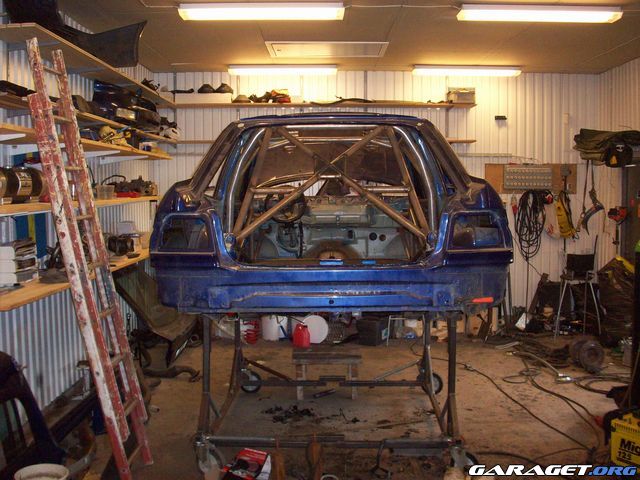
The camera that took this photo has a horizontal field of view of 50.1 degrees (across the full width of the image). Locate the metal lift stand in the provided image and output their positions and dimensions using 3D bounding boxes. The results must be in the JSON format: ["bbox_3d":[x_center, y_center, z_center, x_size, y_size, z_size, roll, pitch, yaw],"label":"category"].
[{"bbox_3d":[0.071,0.906,5.175,1.680,1.120,1.740,0,5,1],"label":"metal lift stand"}]

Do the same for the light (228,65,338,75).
[{"bbox_3d":[-0.422,-1.951,7.888,1.240,0.090,0.190,0,5,1],"label":"light"}]

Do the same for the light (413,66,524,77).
[{"bbox_3d":[1.683,-1.938,7.869,1.240,0.090,0.190,0,5,1],"label":"light"}]

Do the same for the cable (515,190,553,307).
[{"bbox_3d":[2.584,0.102,8.304,0.430,1.410,0.150,0,5,1],"label":"cable"}]

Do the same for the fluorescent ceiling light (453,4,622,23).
[{"bbox_3d":[1.652,-1.711,5.189,1.240,0.090,0.190,0,5,1],"label":"fluorescent ceiling light"}]

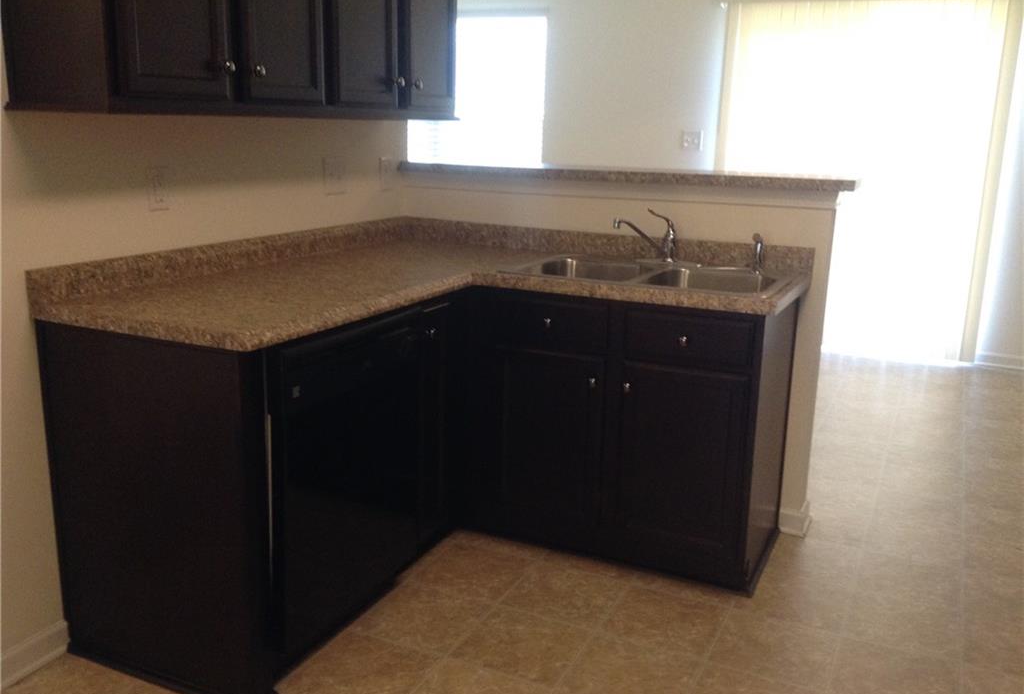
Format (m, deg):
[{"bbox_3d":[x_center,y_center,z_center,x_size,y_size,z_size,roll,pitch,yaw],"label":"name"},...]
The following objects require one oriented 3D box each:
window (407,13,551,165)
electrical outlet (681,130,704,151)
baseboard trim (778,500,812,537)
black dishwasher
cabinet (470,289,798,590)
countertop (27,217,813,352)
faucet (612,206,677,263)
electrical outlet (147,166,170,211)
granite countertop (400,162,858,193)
[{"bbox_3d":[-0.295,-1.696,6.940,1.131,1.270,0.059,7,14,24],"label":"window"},{"bbox_3d":[1.177,-1.344,6.359,0.142,0.118,0.012,7,14,24],"label":"electrical outlet"},{"bbox_3d":[1.010,0.586,3.440,0.097,0.087,0.169,7,14,24],"label":"baseboard trim"},{"bbox_3d":[-0.667,0.307,2.670,0.610,0.818,0.628,7,14,24],"label":"black dishwasher"},{"bbox_3d":[0.405,0.220,3.230,0.913,0.868,0.620,7,14,24],"label":"cabinet"},{"bbox_3d":[-0.080,-0.198,2.757,1.552,0.130,1.706,7,14,24],"label":"countertop"},{"bbox_3d":[0.461,-0.370,3.279,0.238,0.179,0.084,-4,14,-23],"label":"faucet"},{"bbox_3d":[-0.954,-0.428,2.639,0.010,0.118,0.075,7,14,24],"label":"electrical outlet"},{"bbox_3d":[0.394,-0.625,3.536,1.686,0.038,0.337,7,14,24],"label":"granite countertop"}]

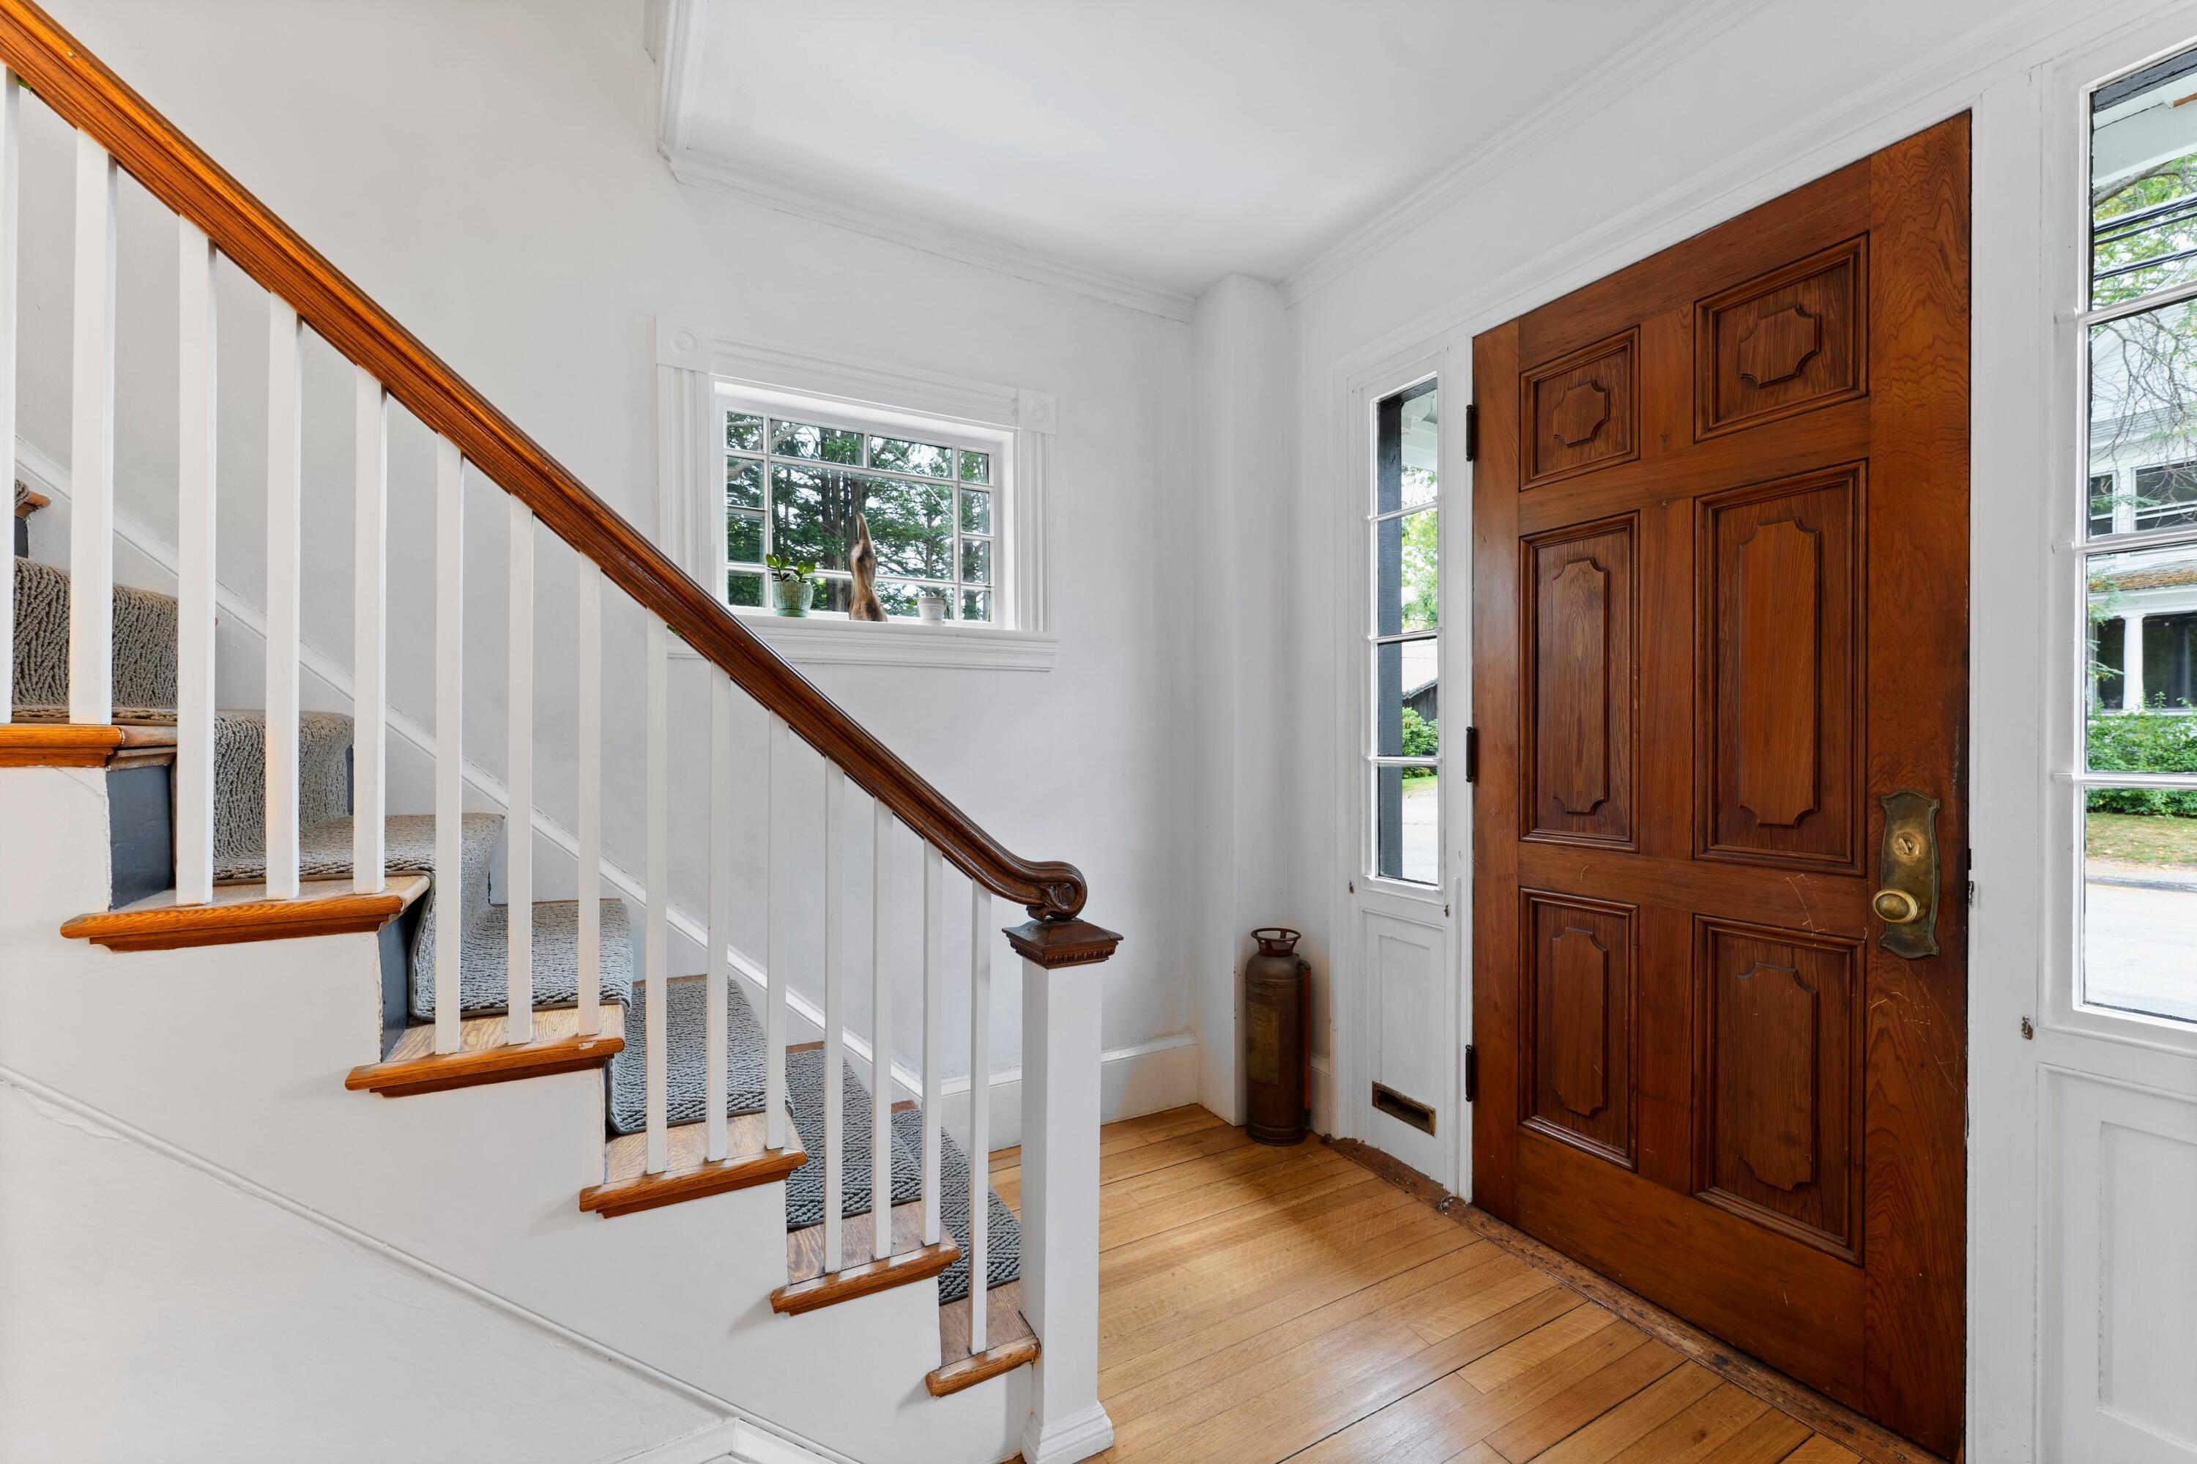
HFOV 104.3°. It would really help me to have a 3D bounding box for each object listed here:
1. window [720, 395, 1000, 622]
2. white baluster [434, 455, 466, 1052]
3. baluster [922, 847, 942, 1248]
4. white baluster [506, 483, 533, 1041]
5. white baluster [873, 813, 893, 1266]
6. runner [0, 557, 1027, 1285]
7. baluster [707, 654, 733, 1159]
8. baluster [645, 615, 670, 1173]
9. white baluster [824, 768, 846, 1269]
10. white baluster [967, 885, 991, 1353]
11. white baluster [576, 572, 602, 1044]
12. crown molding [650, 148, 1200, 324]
[{"bbox_3d":[-0.637,-0.591,2.363,0.771,0.537,0.053,0,0,-28],"label":"window"},{"bbox_3d":[-0.786,0.015,1.037,0.023,0.743,0.023,0,0,-28],"label":"white baluster"},{"bbox_3d":[-0.259,0.477,1.323,0.023,0.622,0.023,0,0,-28],"label":"baluster"},{"bbox_3d":[-0.724,0.046,1.071,0.023,0.682,0.023,0,0,-28],"label":"white baluster"},{"bbox_3d":[-0.325,0.444,1.287,0.023,0.687,0.023,0,0,-28],"label":"white baluster"},{"bbox_3d":[-0.897,0.447,1.538,1.492,1.339,0.740,0,0,-28],"label":"runner"},{"bbox_3d":[-0.523,0.247,1.179,0.023,0.681,0.023,0,0,-28],"label":"baluster"},{"bbox_3d":[-0.590,0.211,1.143,0.023,0.748,0.023,0,0,-28],"label":"baluster"},{"bbox_3d":[-0.387,0.411,1.253,0.023,0.745,0.023,0,0,-28],"label":"white baluster"},{"bbox_3d":[-0.190,0.607,1.360,0.023,0.742,0.023,0,0,-28],"label":"white baluster"},{"bbox_3d":[-0.658,0.080,1.106,0.023,0.619,0.023,0,0,-28],"label":"white baluster"},{"bbox_3d":[-0.350,-1.340,2.357,1.516,0.067,0.059,0,0,-28],"label":"crown molding"}]

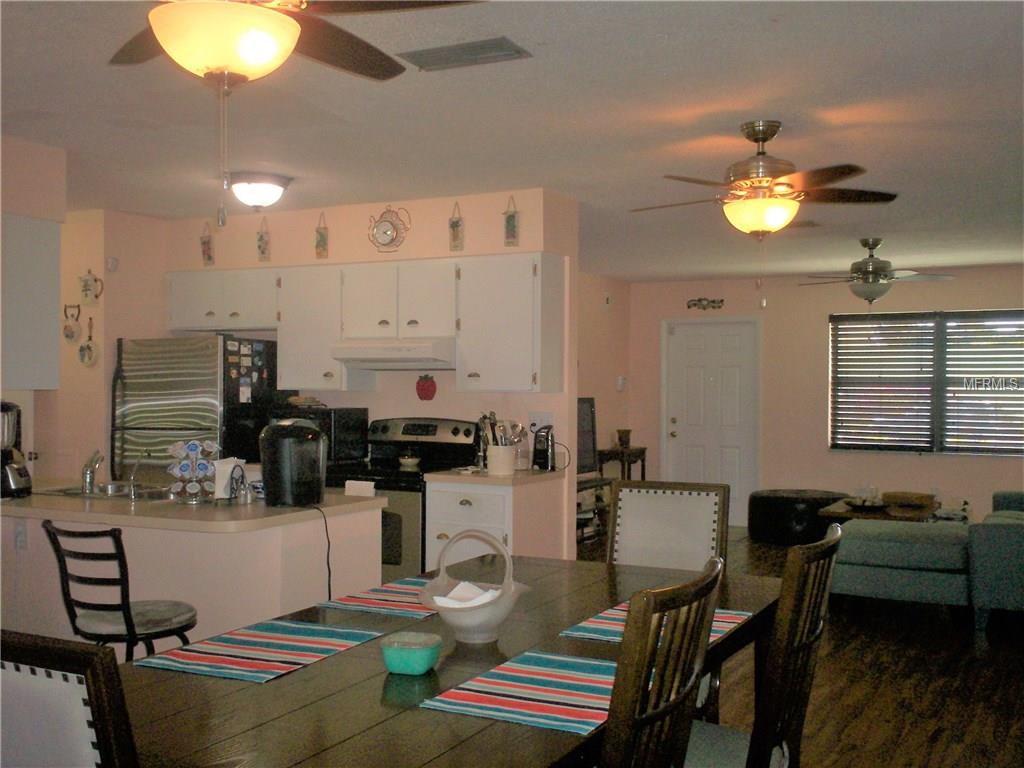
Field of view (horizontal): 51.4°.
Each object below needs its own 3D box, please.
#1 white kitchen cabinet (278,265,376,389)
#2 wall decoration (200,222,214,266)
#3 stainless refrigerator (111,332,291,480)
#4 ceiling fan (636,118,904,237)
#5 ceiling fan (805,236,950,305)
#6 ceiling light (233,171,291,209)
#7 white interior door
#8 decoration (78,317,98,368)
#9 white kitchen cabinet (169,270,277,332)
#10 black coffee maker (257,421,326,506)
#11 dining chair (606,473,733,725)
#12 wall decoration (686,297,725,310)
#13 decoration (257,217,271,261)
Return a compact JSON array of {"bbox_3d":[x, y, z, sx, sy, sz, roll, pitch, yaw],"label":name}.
[{"bbox_3d":[-1.085,-0.324,6.247,0.489,0.719,0.322,0,1,27],"label":"white kitchen cabinet"},{"bbox_3d":[-1.848,-0.845,6.444,0.107,0.266,0.020,0,1,27],"label":"wall decoration"},{"bbox_3d":[-1.783,0.584,6.211,0.775,1.693,0.703,0,1,27],"label":"stainless refrigerator"},{"bbox_3d":[0.956,-0.773,4.080,1.040,0.430,1.040,0,1,27],"label":"ceiling fan"},{"bbox_3d":[2.579,-0.804,7.654,1.130,0.464,1.110,0,0,27],"label":"ceiling fan"},{"bbox_3d":[-1.277,-0.970,5.415,0.325,0.155,0.325,0,0,0],"label":"ceiling light"},{"bbox_3d":[1.992,0.387,10.612,0.921,2.003,0.070,0,0,27],"label":"white interior door"},{"bbox_3d":[-2.479,-0.244,6.213,0.147,0.295,0.020,0,1,27],"label":"decoration"},{"bbox_3d":[-1.683,-0.507,6.545,0.845,0.359,0.322,0,1,27],"label":"white kitchen cabinet"},{"bbox_3d":[-0.898,0.304,4.336,0.260,0.360,0.320,0,0,-14],"label":"black coffee maker"},{"bbox_3d":[0.463,0.888,3.680,0.470,1.040,0.580,0,0,27],"label":"dining chair"},{"bbox_3d":[1.913,-0.791,10.525,0.376,0.128,0.030,0,0,27],"label":"wall decoration"},{"bbox_3d":[-1.513,-0.881,6.495,0.117,0.281,0.020,0,0,27],"label":"decoration"}]

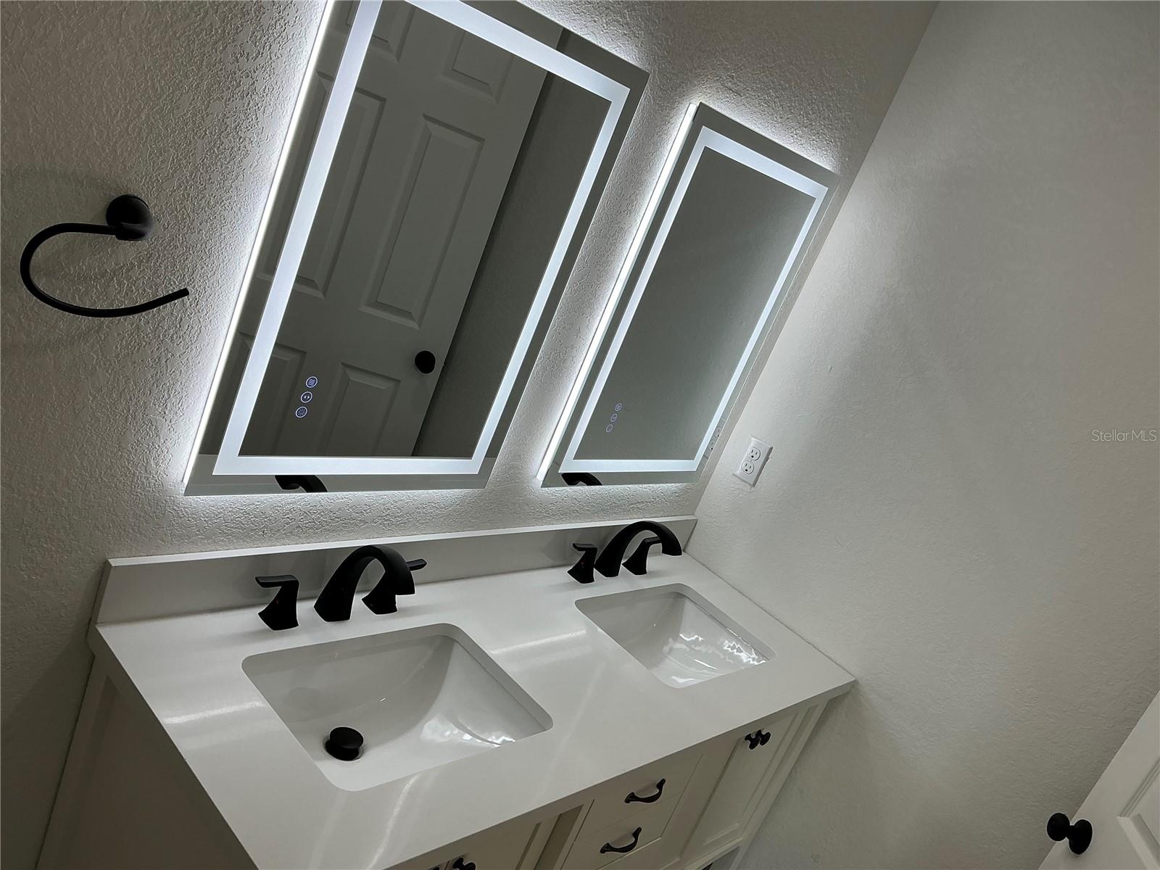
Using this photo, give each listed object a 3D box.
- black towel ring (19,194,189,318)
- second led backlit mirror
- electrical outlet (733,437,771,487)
[{"bbox_3d":[-0.558,-0.211,1.108,0.062,0.142,0.195,35,20,35],"label":"black towel ring"},{"bbox_3d":[0.252,-0.247,2.052,0.029,0.805,0.595,35,20,35],"label":"second led backlit mirror"},{"bbox_3d":[0.440,0.067,2.400,0.071,0.114,0.007,35,20,35],"label":"electrical outlet"}]

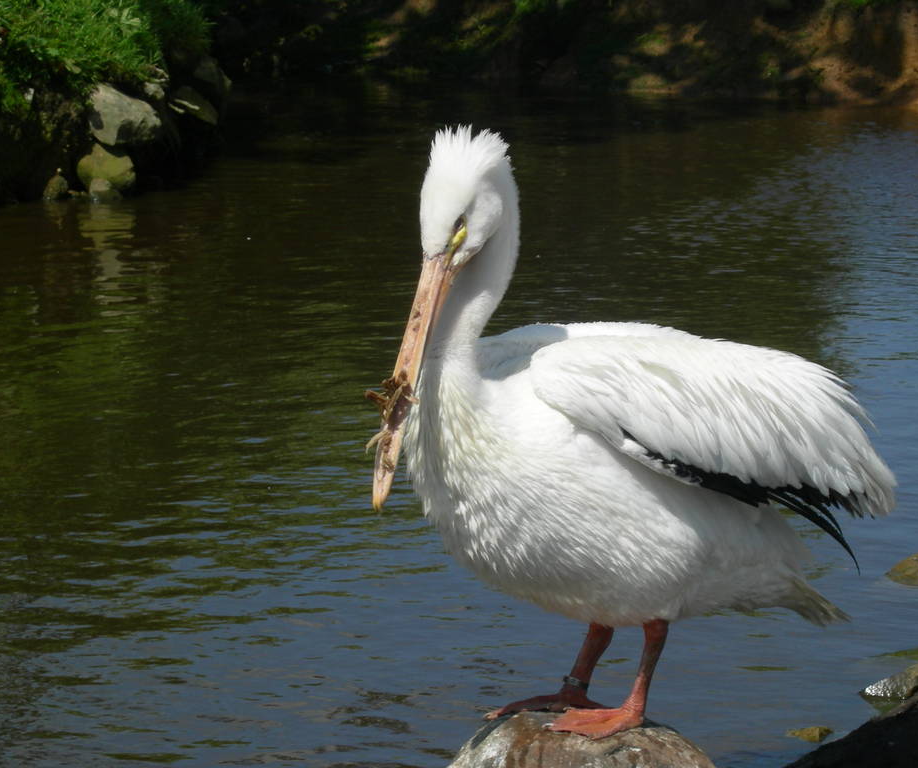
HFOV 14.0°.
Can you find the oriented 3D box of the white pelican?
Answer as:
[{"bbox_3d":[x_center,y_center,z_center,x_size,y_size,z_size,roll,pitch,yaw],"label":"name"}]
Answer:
[{"bbox_3d":[0.220,0.062,4.750,0.690,0.770,0.360,-5,11,-30],"label":"white pelican"}]

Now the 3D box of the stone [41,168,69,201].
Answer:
[{"bbox_3d":[-1.384,-0.678,12.800,0.095,0.105,0.090,0,9,0],"label":"stone"}]

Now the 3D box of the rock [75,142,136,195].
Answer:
[{"bbox_3d":[-1.228,-0.745,12.950,0.210,0.180,0.190,0,9,0],"label":"rock"}]

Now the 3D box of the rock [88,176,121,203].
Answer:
[{"bbox_3d":[-1.289,-0.709,13.550,0.120,0.090,0.110,0,9,0],"label":"rock"}]

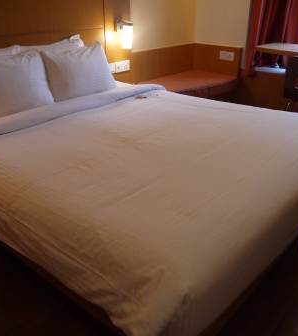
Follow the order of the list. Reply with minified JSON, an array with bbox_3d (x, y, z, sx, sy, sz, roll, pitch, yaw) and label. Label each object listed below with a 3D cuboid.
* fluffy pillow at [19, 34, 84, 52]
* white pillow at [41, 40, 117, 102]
[{"bbox_3d":[-0.648,-0.689,2.484,0.160,0.400,0.560,6,23,41],"label":"fluffy pillow"},{"bbox_3d":[-0.463,-0.673,2.487,0.170,0.390,0.550,3,21,42],"label":"white pillow"}]

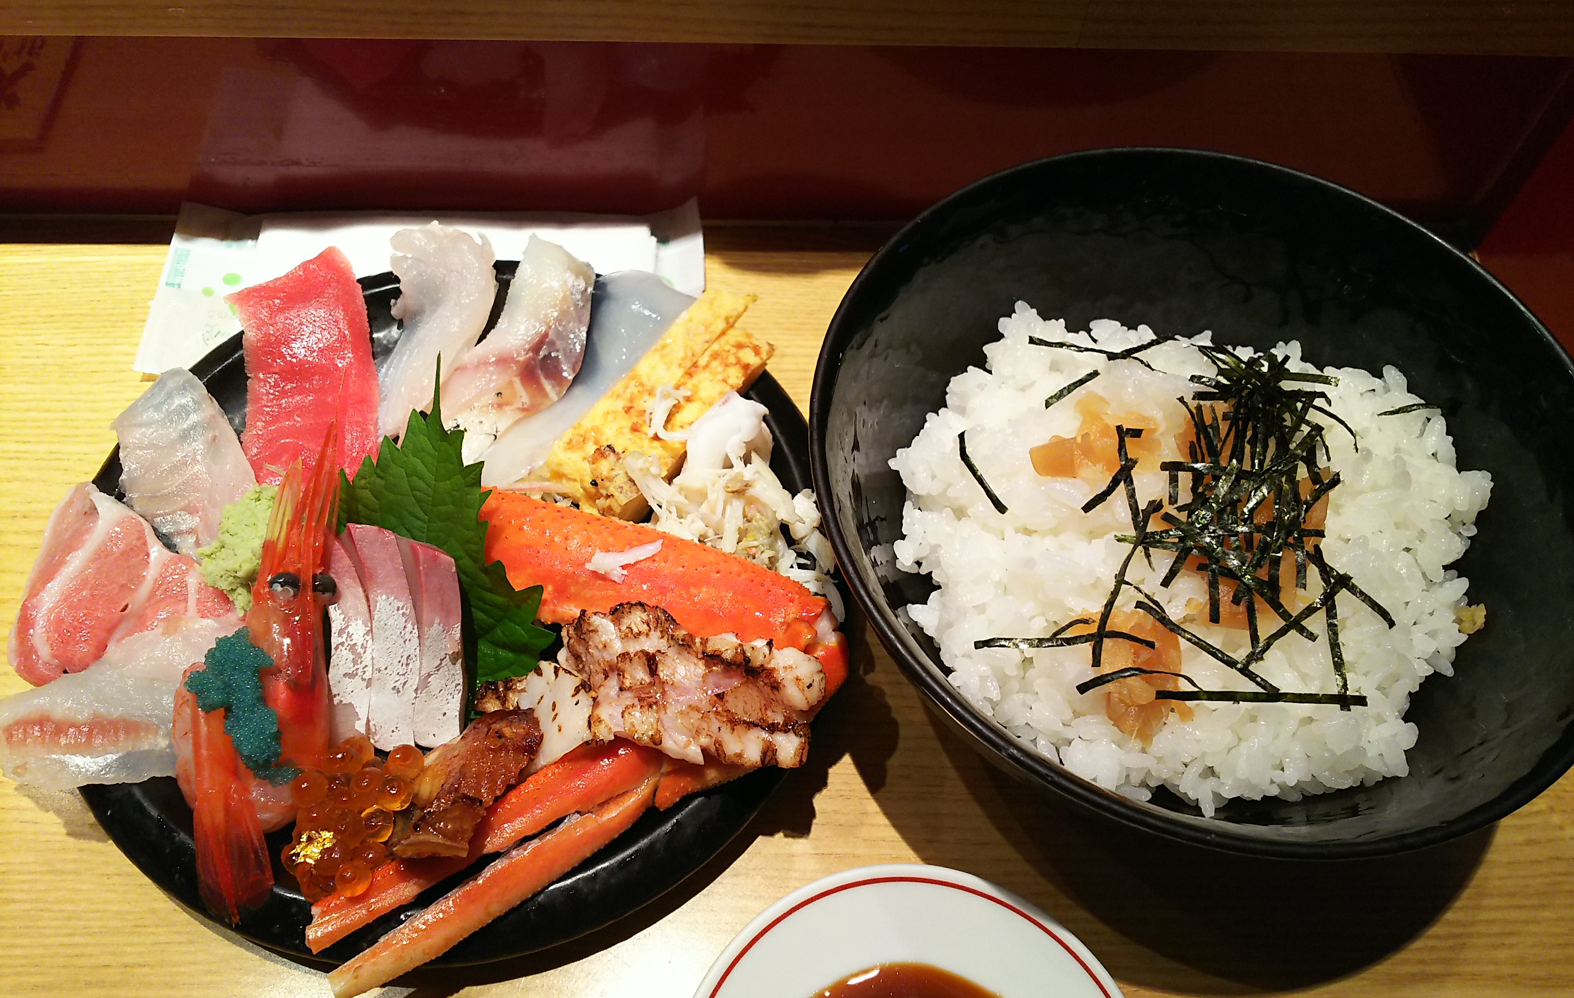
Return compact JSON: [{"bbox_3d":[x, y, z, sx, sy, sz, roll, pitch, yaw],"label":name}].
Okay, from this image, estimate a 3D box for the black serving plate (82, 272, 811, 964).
[{"bbox_3d":[-0.088,0.023,0.341,0.209,0.026,0.209,1,61,-2],"label":"black serving plate"}]

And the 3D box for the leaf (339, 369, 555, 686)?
[{"bbox_3d":[-0.087,0.010,0.314,0.058,0.020,0.089,-6,75,-7],"label":"leaf"}]

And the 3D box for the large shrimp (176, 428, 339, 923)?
[{"bbox_3d":[-0.126,0.042,0.300,0.036,0.038,0.112,2,69,-2],"label":"large shrimp"}]

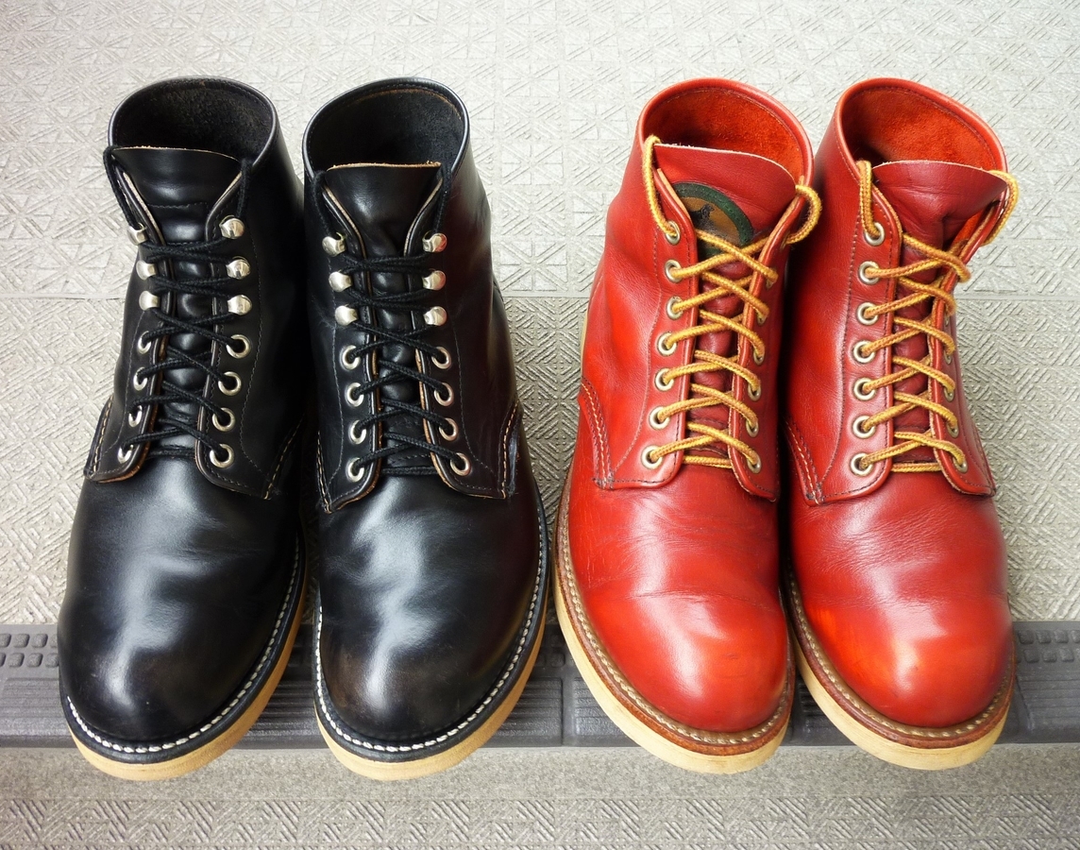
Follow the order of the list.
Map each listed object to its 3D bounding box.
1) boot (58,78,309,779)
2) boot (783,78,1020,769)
[{"bbox_3d":[-0.176,-0.009,0.380,0.113,0.184,0.295,0,57,-1],"label":"boot"},{"bbox_3d":[0.186,-0.010,0.388,0.113,0.184,0.295,2,57,0],"label":"boot"}]

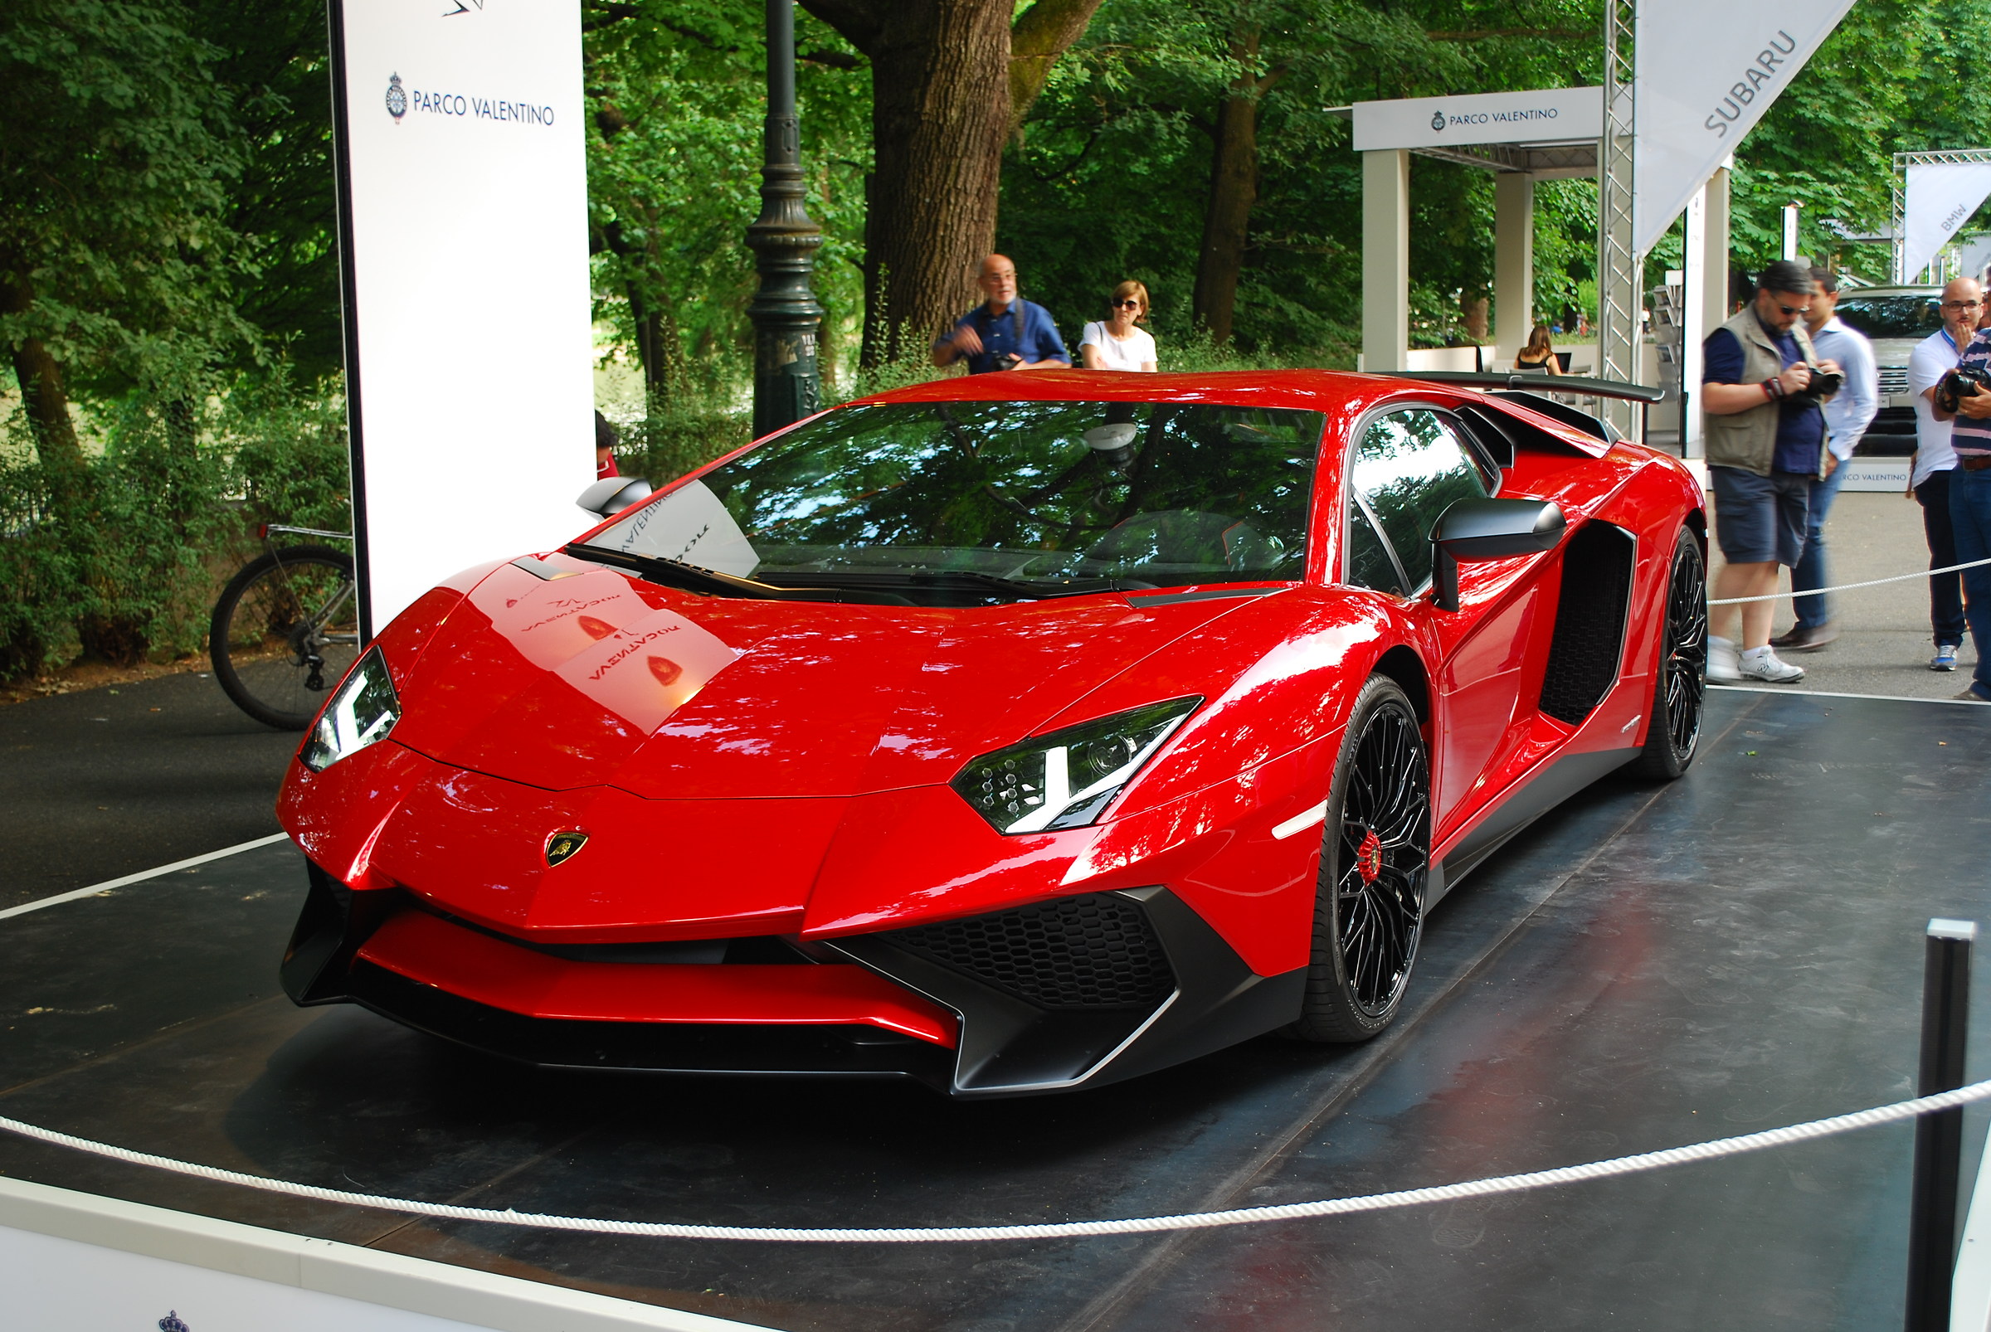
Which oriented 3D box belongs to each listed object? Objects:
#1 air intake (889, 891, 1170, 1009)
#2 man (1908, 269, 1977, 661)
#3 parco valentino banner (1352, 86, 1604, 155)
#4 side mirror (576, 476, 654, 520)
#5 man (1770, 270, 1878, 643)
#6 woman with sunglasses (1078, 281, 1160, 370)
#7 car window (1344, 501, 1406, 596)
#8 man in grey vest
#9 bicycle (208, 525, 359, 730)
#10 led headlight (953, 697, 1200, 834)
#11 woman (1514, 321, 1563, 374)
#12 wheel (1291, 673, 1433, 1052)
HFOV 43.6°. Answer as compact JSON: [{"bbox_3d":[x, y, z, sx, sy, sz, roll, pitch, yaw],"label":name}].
[{"bbox_3d":[0.052,0.424,3.712,0.440,0.190,0.140,1,8,7],"label":"air intake"},{"bbox_3d":[4.129,-0.825,10.762,0.500,1.690,0.380,-5,9,-28],"label":"man"},{"bbox_3d":[3.915,-4.370,19.920,2.280,0.385,0.100,4,9,31],"label":"parco valentino banner"},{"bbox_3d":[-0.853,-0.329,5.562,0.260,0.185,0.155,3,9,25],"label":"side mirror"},{"bbox_3d":[3.842,-0.960,11.514,0.380,1.760,0.500,-3,8,-18],"label":"man"},{"bbox_3d":[0.612,-1.062,12.312,0.460,1.660,0.300,1,8,9],"label":"woman with sunglasses"},{"bbox_3d":[0.669,-0.213,4.670,0.130,0.200,0.380,3,9,26],"label":"car window"},{"bbox_3d":[3.253,-0.814,10.474,0.560,1.760,0.480,-8,11,-43],"label":"man in grey vest"},{"bbox_3d":[-2.079,-0.293,9.446,1.740,1.040,0.600,-3,8,-20],"label":"bicycle"},{"bbox_3d":[0.121,0.144,3.828,0.300,0.170,0.380,3,9,26],"label":"led headlight"},{"bbox_3d":[4.803,-2.416,22.082,0.430,1.200,0.600,3,8,24],"label":"woman"},{"bbox_3d":[0.558,0.323,4.282,0.255,0.660,0.660,3,9,25],"label":"wheel"}]

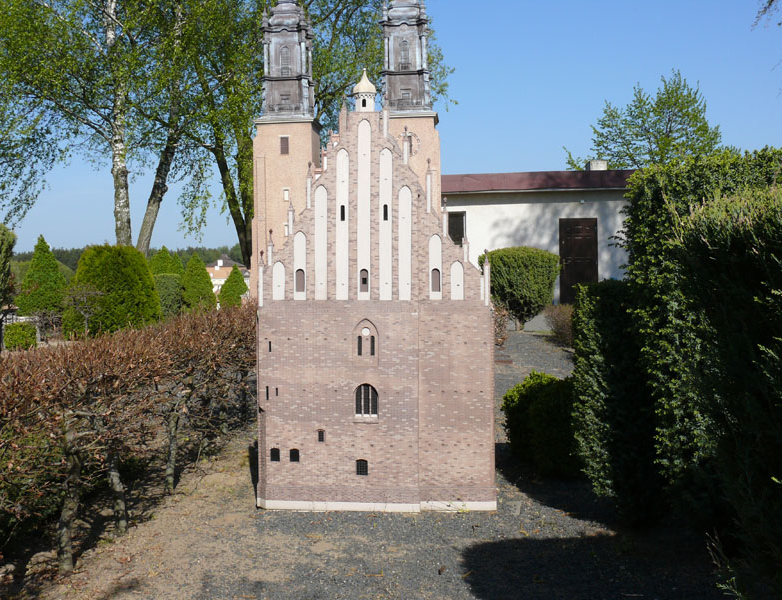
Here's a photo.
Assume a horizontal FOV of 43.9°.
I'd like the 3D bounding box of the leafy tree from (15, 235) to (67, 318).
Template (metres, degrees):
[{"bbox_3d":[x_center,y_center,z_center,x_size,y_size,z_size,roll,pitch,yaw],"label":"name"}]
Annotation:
[{"bbox_3d":[-6.302,-0.361,17.500,0.938,1.641,0.950,0,1,0],"label":"leafy tree"}]

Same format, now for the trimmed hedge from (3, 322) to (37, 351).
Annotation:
[{"bbox_3d":[-5.115,0.511,13.400,0.469,0.400,0.450,0,1,0],"label":"trimmed hedge"}]

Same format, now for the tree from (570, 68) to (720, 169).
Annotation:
[{"bbox_3d":[9.141,-4.129,35.000,5.698,8.294,5.600,0,1,0],"label":"tree"}]

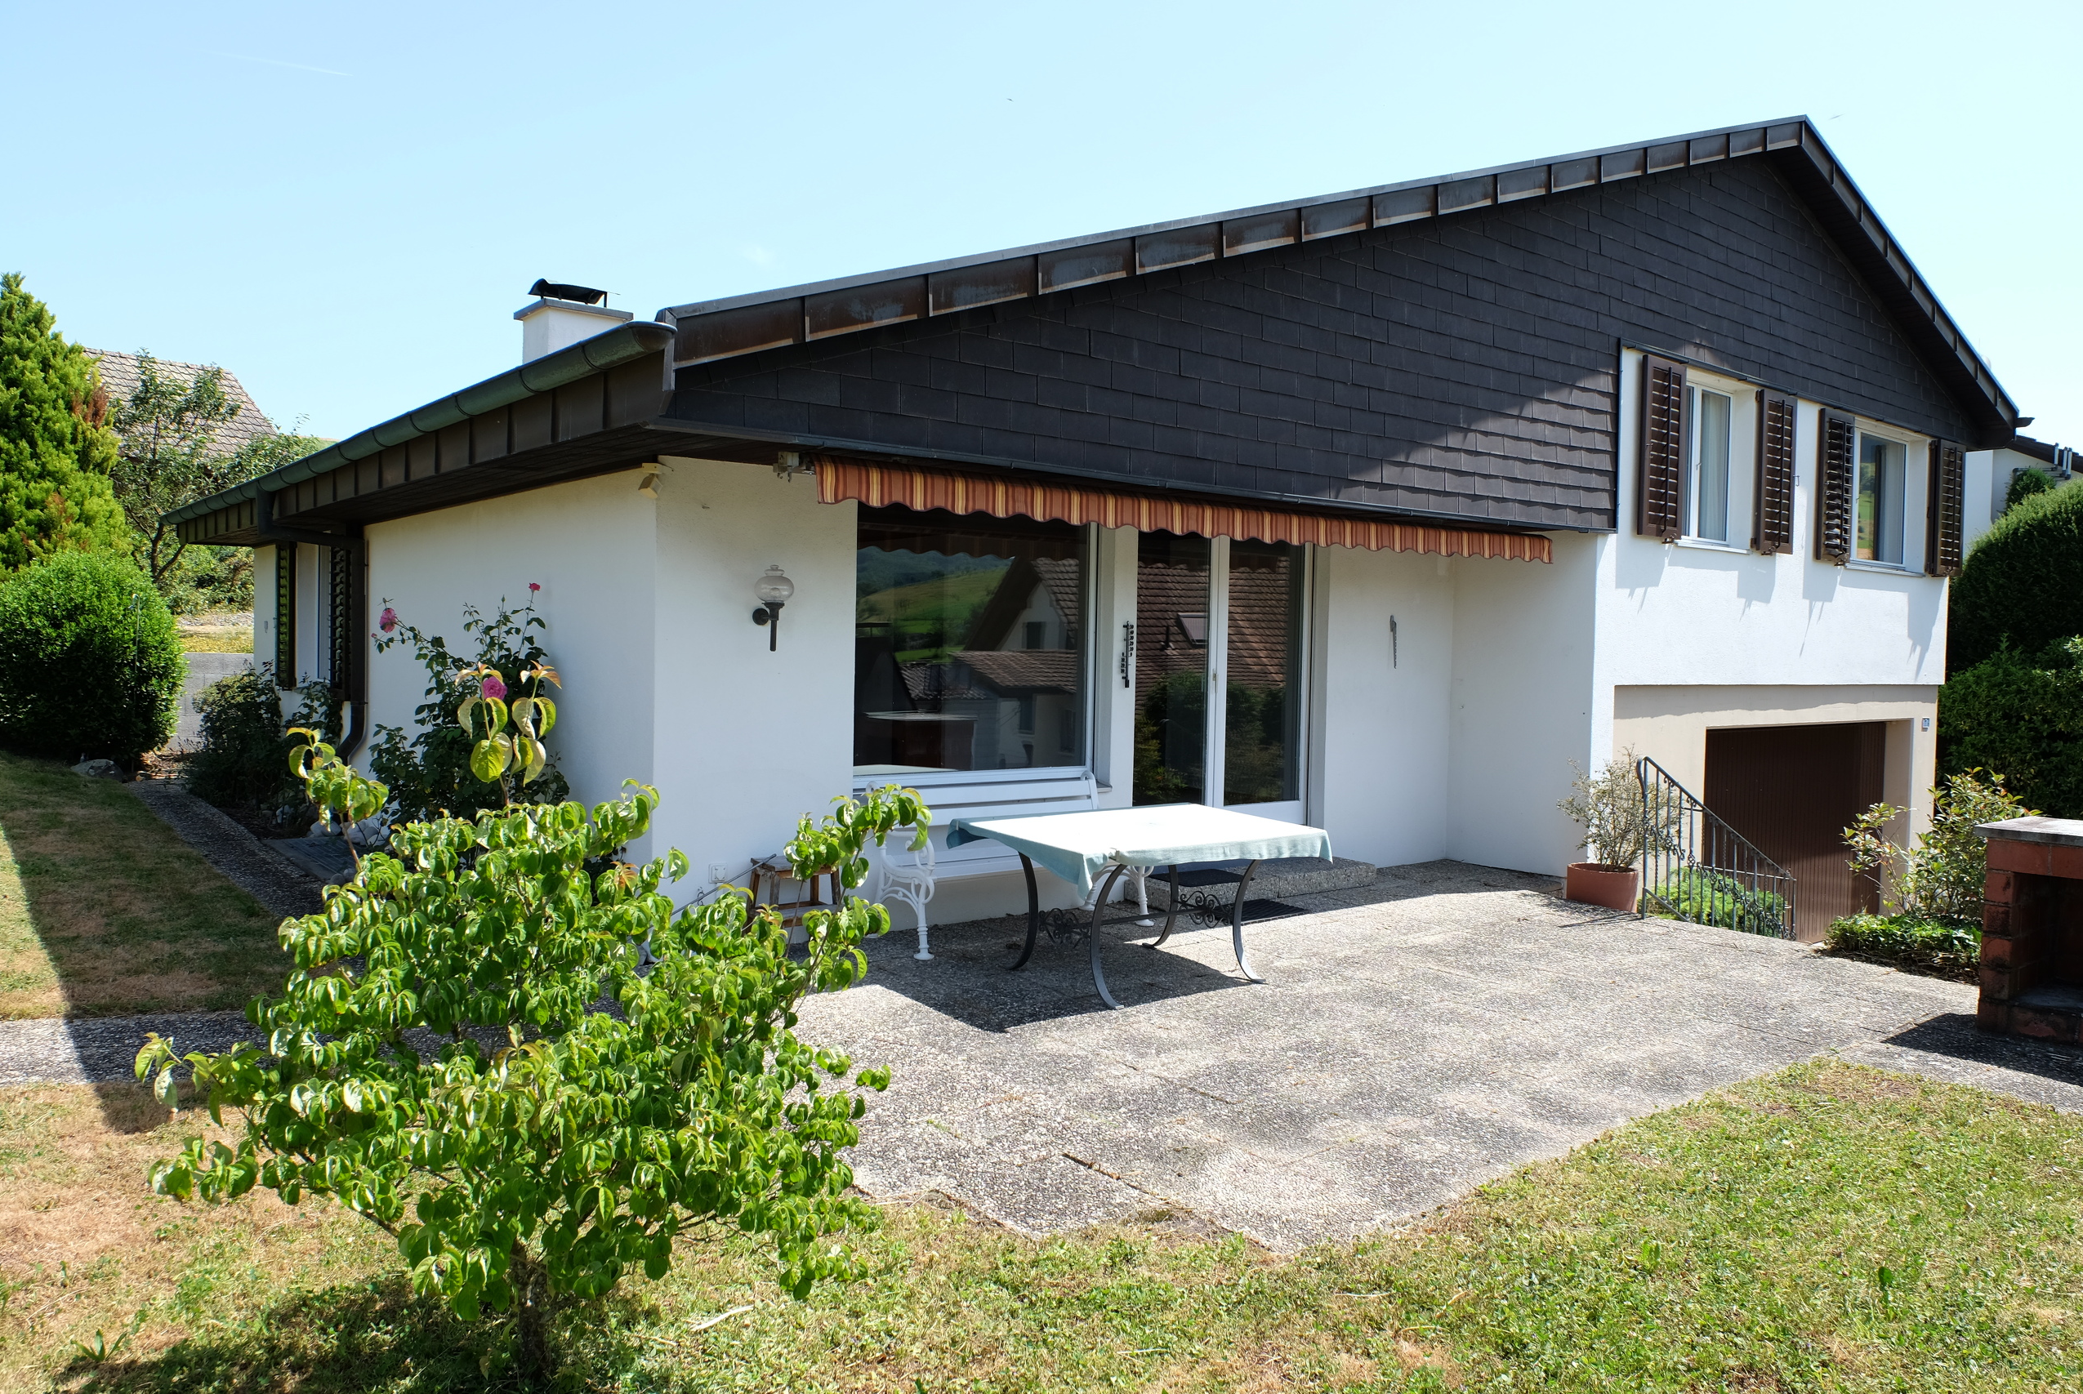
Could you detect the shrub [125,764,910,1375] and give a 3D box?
[{"bbox_3d":[-1.096,0.786,2.982,1.620,1.376,1.500,0,2,-20],"label":"shrub"}]

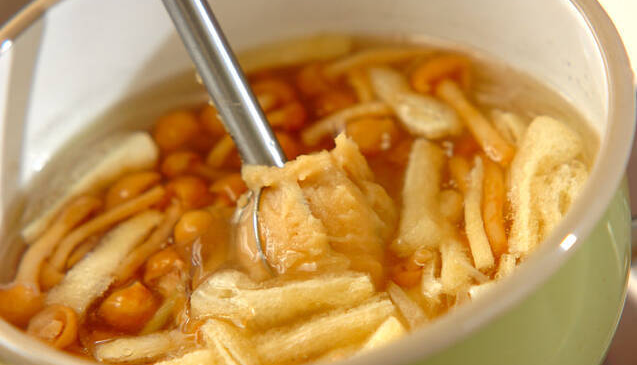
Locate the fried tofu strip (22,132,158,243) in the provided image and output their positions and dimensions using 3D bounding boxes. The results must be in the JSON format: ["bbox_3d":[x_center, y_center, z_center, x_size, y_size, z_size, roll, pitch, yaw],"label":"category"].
[{"bbox_3d":[-0.063,0.002,1.135,0.043,0.005,0.009,-37,46,-24],"label":"fried tofu strip"}]

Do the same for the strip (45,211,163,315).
[{"bbox_3d":[-0.057,0.021,1.093,0.009,0.006,0.036,25,54,35],"label":"strip"}]

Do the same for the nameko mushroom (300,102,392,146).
[{"bbox_3d":[0.008,-0.015,1.110,0.027,0.007,0.009,-23,42,-10],"label":"nameko mushroom"}]

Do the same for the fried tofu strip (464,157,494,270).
[{"bbox_3d":[0.043,0.008,1.081,0.004,0.006,0.039,-9,42,5],"label":"fried tofu strip"}]

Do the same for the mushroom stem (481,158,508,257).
[{"bbox_3d":[0.047,0.007,1.095,0.005,0.004,0.034,-9,41,6],"label":"mushroom stem"}]

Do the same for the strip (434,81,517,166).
[{"bbox_3d":[0.042,-0.016,1.106,0.005,0.005,0.035,-27,43,-14],"label":"strip"}]

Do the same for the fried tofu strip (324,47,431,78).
[{"bbox_3d":[0.017,-0.033,1.150,0.029,0.004,0.004,-10,41,5],"label":"fried tofu strip"}]

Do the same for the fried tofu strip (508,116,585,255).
[{"bbox_3d":[0.060,0.002,1.079,0.017,0.010,0.042,-1,43,13],"label":"fried tofu strip"}]

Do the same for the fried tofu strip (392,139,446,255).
[{"bbox_3d":[0.027,0.004,1.105,0.009,0.006,0.041,-3,42,13],"label":"fried tofu strip"}]

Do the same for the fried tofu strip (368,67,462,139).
[{"bbox_3d":[0.026,-0.022,1.118,0.011,0.006,0.029,-34,46,-21],"label":"fried tofu strip"}]

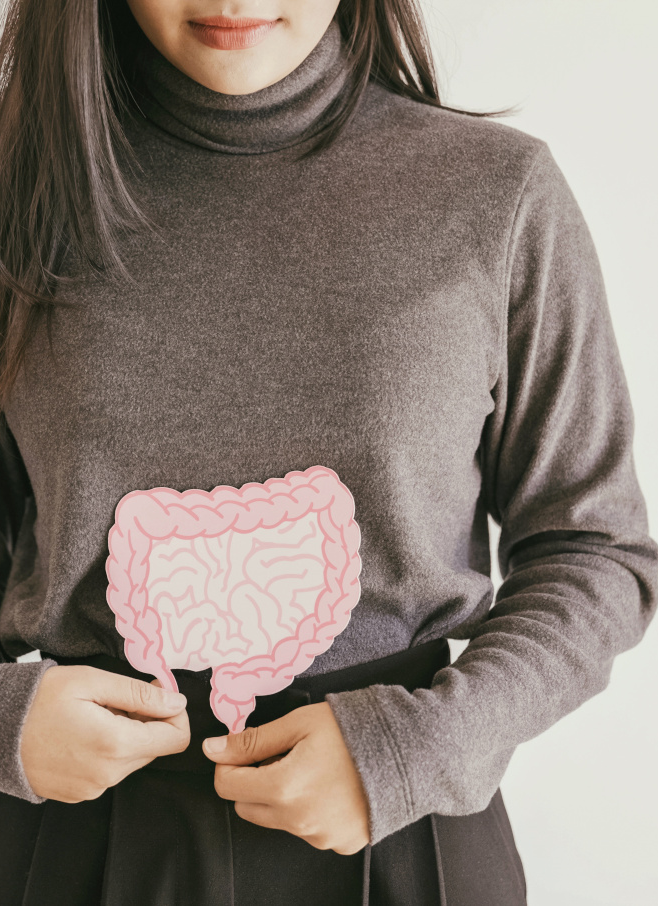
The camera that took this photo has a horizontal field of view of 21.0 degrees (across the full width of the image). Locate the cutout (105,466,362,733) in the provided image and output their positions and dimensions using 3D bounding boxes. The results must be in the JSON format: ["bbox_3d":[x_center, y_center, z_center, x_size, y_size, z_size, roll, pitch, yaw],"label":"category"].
[{"bbox_3d":[-0.056,0.088,1.040,0.150,0.160,0.004,2,-2,0],"label":"cutout"}]

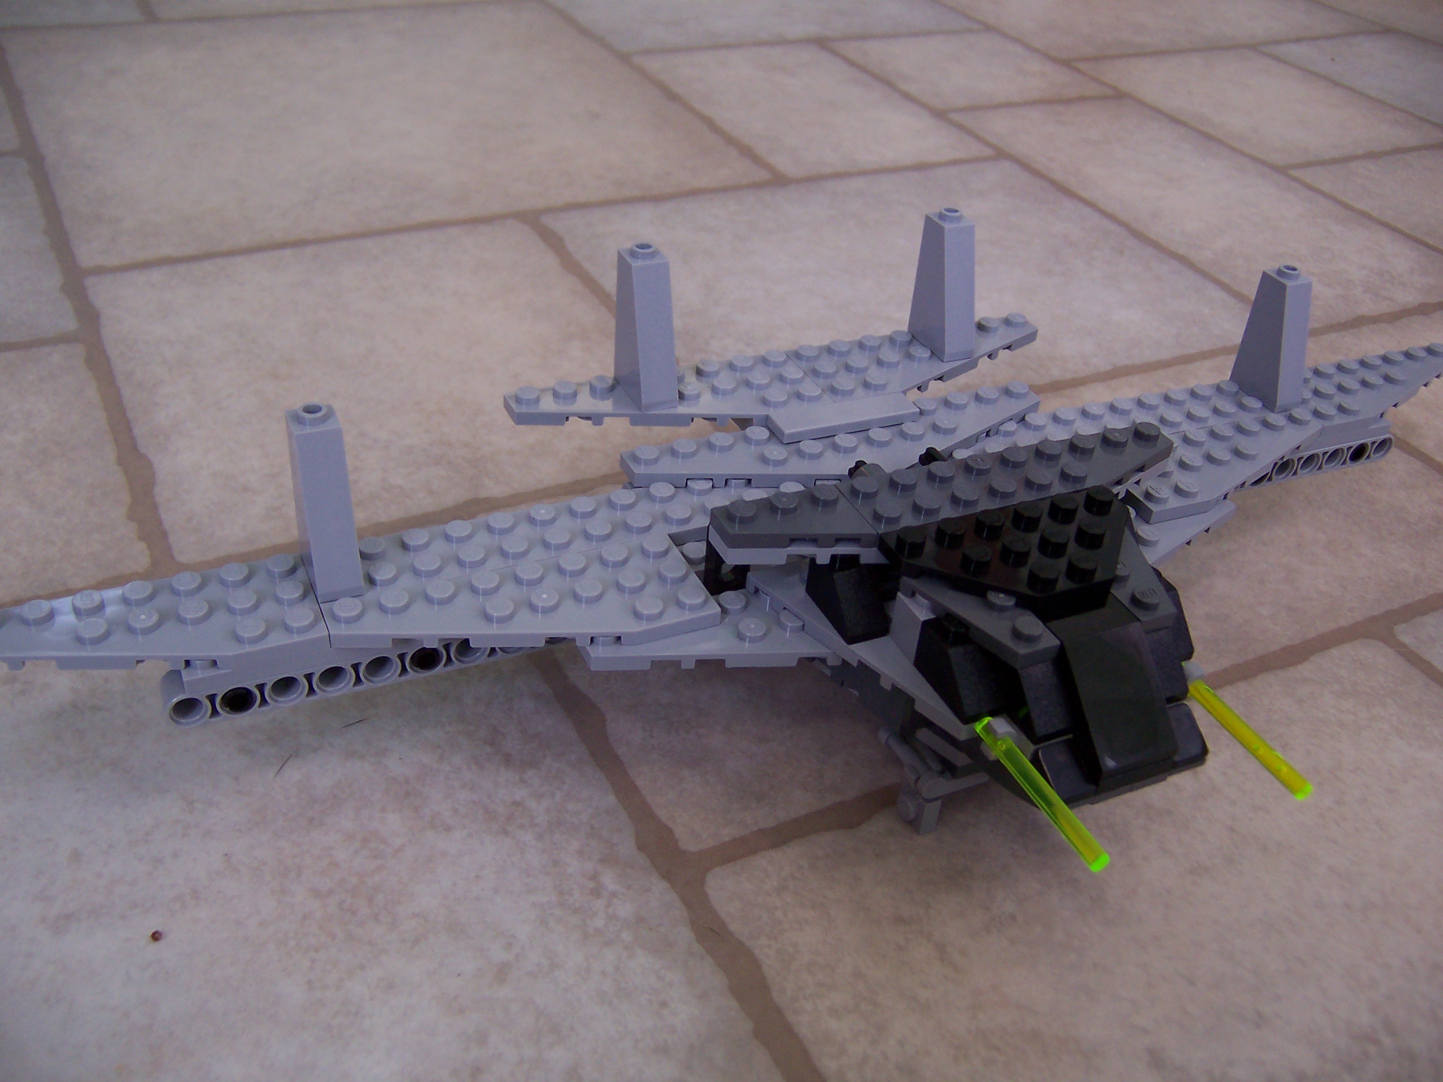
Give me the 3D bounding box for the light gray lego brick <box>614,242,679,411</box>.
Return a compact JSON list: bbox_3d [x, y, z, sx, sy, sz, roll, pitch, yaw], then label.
[{"bbox_3d":[-0.014,-0.043,0.276,0.008,0.030,0.016,-12,40,-22],"label":"light gray lego brick"}]

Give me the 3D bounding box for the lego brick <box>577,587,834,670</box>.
[{"bbox_3d":[0.001,0.018,0.238,0.048,0.005,0.024,-12,40,-22],"label":"lego brick"}]

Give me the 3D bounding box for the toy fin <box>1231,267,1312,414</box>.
[{"bbox_3d":[0.128,-0.047,0.314,0.008,0.030,0.016,-12,39,-23],"label":"toy fin"}]

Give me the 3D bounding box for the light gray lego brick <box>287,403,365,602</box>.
[{"bbox_3d":[-0.066,-0.007,0.230,0.008,0.030,0.016,-12,39,-23],"label":"light gray lego brick"}]

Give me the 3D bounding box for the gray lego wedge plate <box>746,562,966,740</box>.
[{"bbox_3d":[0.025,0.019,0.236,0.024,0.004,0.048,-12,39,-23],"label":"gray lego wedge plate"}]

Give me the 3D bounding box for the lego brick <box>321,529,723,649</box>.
[{"bbox_3d":[-0.034,0.012,0.236,0.064,0.005,0.024,-12,39,-23],"label":"lego brick"}]

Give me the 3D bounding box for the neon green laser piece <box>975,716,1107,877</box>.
[{"bbox_3d":[0.048,0.038,0.208,0.003,0.003,0.032,-12,40,-22],"label":"neon green laser piece"}]

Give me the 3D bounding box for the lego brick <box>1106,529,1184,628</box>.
[{"bbox_3d":[0.071,0.006,0.237,0.016,0.005,0.024,-12,39,-23],"label":"lego brick"}]

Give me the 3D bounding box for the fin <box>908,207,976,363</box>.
[{"bbox_3d":[0.050,-0.056,0.303,0.008,0.030,0.016,-12,39,-23],"label":"fin"}]

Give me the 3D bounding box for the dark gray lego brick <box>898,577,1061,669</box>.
[{"bbox_3d":[0.042,0.011,0.223,0.016,0.005,0.024,-12,40,-22],"label":"dark gray lego brick"}]

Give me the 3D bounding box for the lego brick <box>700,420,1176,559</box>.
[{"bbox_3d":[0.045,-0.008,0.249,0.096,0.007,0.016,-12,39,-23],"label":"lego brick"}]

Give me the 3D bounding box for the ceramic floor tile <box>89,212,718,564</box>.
[{"bbox_3d":[-0.089,-0.045,0.369,0.131,0.010,0.145,-14,40,-25],"label":"ceramic floor tile"}]

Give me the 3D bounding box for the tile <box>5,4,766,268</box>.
[{"bbox_3d":[-0.133,-0.161,0.520,0.231,0.010,0.220,-14,40,-25],"label":"tile"}]

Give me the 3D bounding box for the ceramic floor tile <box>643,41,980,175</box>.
[{"bbox_3d":[0.033,-0.175,0.563,0.091,0.010,0.140,-14,40,-25],"label":"ceramic floor tile"}]

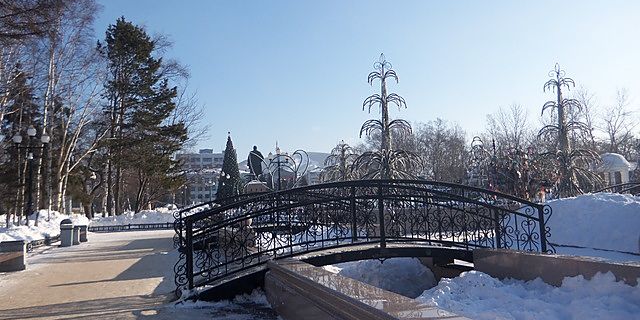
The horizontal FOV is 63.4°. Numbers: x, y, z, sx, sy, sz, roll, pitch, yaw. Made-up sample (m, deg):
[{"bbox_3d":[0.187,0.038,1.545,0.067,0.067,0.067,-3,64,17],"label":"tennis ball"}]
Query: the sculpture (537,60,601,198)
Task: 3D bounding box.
[{"bbox_3d":[12.023,-0.815,25.629,3.100,8.182,3.100,0,-5,-15],"label":"sculpture"}]

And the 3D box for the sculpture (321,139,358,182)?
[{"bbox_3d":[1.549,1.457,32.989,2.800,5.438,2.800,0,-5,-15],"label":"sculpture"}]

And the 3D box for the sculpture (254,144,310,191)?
[{"bbox_3d":[-1.711,1.456,22.962,2.500,3.955,2.000,0,-5,-15],"label":"sculpture"}]

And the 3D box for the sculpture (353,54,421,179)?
[{"bbox_3d":[2.943,-0.742,23.134,3.000,8.112,3.000,0,-5,-15],"label":"sculpture"}]

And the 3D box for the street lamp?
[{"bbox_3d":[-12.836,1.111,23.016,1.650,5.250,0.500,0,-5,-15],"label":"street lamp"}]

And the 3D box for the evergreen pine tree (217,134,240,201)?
[{"bbox_3d":[-19.202,2.605,110.206,6.200,17.059,6.200,0,-5,-15],"label":"evergreen pine tree"}]

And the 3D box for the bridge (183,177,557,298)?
[{"bbox_3d":[0.937,1.360,9.986,7.182,1.854,1.619,0,-5,-15],"label":"bridge"}]

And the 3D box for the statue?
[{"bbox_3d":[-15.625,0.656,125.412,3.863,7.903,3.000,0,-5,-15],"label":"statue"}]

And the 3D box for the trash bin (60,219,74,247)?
[{"bbox_3d":[-10.339,2.964,21.242,0.530,1.130,0.500,0,-5,-15],"label":"trash bin"}]

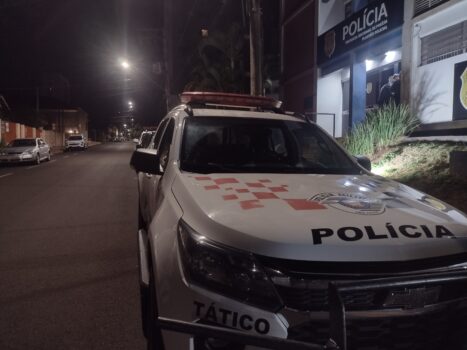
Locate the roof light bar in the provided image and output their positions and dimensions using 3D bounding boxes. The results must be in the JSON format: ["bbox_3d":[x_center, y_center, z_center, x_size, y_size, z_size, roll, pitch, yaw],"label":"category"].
[{"bbox_3d":[-0.010,-0.810,3.970,1.090,0.110,0.270,0,5,-16],"label":"roof light bar"}]

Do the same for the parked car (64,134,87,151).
[{"bbox_3d":[-16.682,-3.370,38.600,1.760,1.550,4.200,-2,6,-17],"label":"parked car"}]

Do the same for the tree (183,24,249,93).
[{"bbox_3d":[-0.750,-3.601,16.819,2.800,6.647,2.800,-2,6,-16],"label":"tree"}]

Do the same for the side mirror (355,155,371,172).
[{"bbox_3d":[1.135,-0.088,3.345,0.230,0.185,0.130,0,5,-16],"label":"side mirror"}]

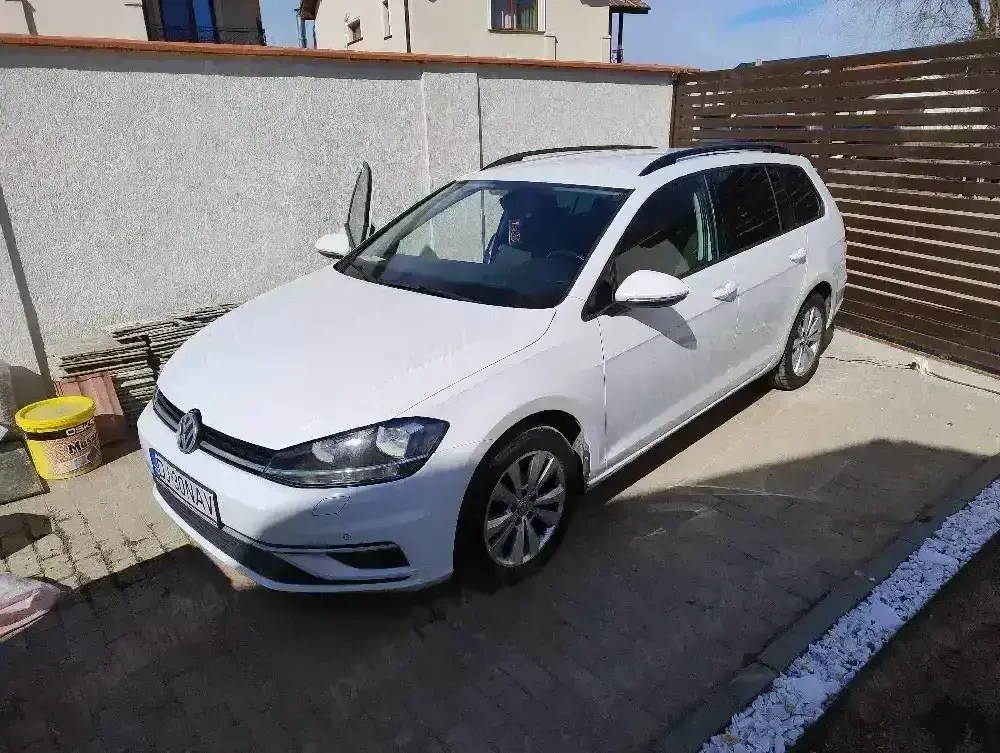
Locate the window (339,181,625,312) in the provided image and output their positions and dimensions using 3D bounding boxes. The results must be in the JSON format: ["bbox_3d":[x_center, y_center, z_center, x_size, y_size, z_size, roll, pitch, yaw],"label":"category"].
[{"bbox_3d":[-0.110,-0.676,3.239,1.470,0.110,0.880,16,54,41],"label":"window"}]

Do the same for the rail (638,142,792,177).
[{"bbox_3d":[1.246,-1.192,3.742,0.080,0.110,1.760,16,26,41],"label":"rail"}]

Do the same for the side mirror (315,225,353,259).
[{"bbox_3d":[-0.962,-0.741,3.948,0.245,0.145,0.150,2,20,11],"label":"side mirror"}]

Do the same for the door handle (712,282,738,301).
[{"bbox_3d":[1.049,-0.393,3.257,0.055,0.062,0.210,16,26,41],"label":"door handle"}]

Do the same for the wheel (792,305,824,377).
[{"bbox_3d":[1.850,-0.231,4.362,0.170,0.438,0.438,16,26,41],"label":"wheel"}]

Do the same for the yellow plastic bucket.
[{"bbox_3d":[-2.296,0.329,3.650,0.345,0.340,0.345,-2,19,1],"label":"yellow plastic bucket"}]

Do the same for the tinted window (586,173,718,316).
[{"bbox_3d":[0.647,-0.593,2.951,1.200,0.460,0.090,-21,3,-42],"label":"tinted window"}]

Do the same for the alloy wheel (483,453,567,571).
[{"bbox_3d":[0.041,0.467,2.587,0.170,0.438,0.438,16,26,41],"label":"alloy wheel"}]

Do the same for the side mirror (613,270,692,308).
[{"bbox_3d":[0.597,-0.347,2.721,0.255,0.145,0.150,8,22,27],"label":"side mirror"}]

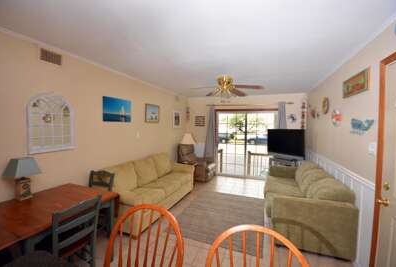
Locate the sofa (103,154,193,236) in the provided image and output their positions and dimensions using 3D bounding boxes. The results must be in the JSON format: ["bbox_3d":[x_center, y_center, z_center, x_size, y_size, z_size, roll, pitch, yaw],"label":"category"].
[{"bbox_3d":[-0.847,0.930,3.238,0.903,0.858,1.887,2,2,22],"label":"sofa"}]

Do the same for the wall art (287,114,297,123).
[{"bbox_3d":[2.502,-0.396,4.430,0.230,0.260,0.040,2,2,22],"label":"wall art"}]

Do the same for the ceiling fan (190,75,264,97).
[{"bbox_3d":[0.544,-0.887,3.226,1.320,0.410,1.320,2,2,22],"label":"ceiling fan"}]

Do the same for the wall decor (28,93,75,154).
[{"bbox_3d":[-1.761,-0.135,2.040,0.067,0.717,0.510,2,2,22],"label":"wall decor"}]

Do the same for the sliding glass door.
[{"bbox_3d":[1.380,0.312,4.946,1.800,2.040,0.110,2,2,22],"label":"sliding glass door"}]

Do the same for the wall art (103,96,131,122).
[{"bbox_3d":[-1.403,-0.406,2.966,0.032,0.405,0.610,2,2,22],"label":"wall art"}]

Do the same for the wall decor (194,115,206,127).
[{"bbox_3d":[0.081,-0.390,5.401,0.385,0.355,0.030,2,2,22],"label":"wall decor"}]

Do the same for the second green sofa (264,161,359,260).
[{"bbox_3d":[1.689,0.977,2.877,0.910,0.858,1.865,2,2,22],"label":"second green sofa"}]

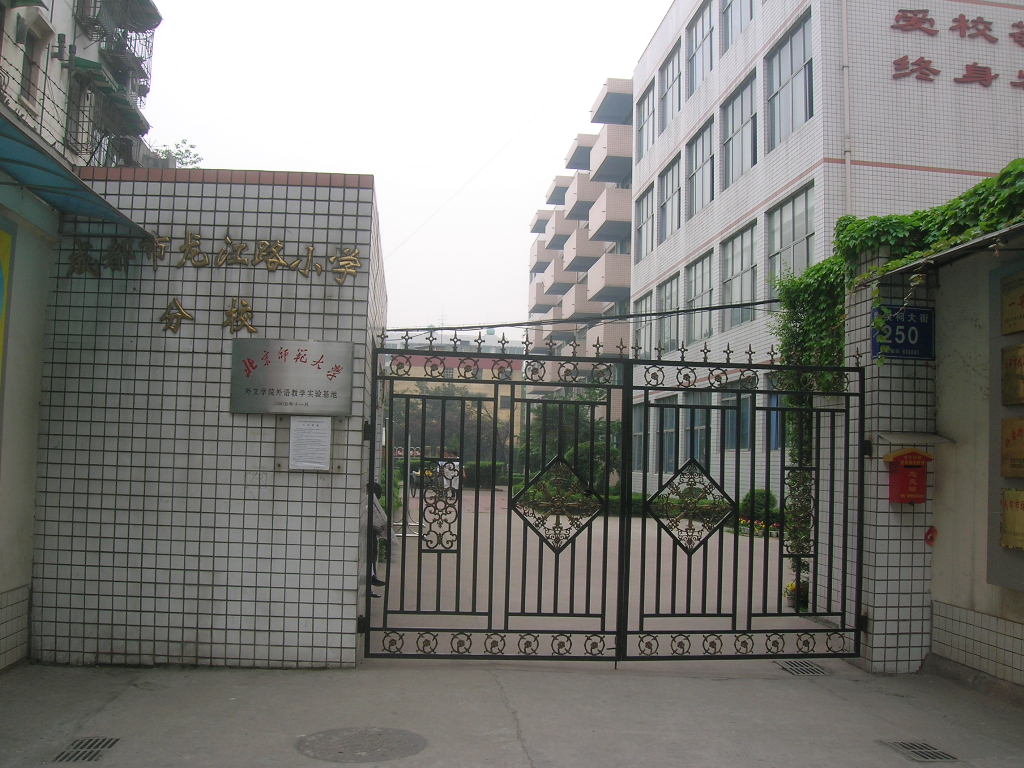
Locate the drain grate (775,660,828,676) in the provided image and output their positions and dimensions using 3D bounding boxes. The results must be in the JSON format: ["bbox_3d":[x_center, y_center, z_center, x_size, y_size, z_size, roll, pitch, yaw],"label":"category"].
[{"bbox_3d":[2.110,2.079,7.322,0.251,0.030,0.442,2,-3,-4],"label":"drain grate"}]

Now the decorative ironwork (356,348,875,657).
[{"bbox_3d":[0.824,0.835,7.236,3.628,2.291,0.080,2,-3,-6],"label":"decorative ironwork"}]

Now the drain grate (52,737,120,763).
[{"bbox_3d":[-2.133,1.858,5.072,0.231,0.030,0.402,2,-3,-6],"label":"drain grate"}]

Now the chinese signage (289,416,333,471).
[{"bbox_3d":[-1.387,0.411,6.915,0.281,0.370,0.015,2,-3,-3],"label":"chinese signage"}]

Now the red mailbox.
[{"bbox_3d":[2.872,0.666,7.289,0.317,0.402,0.151,2,-3,-6],"label":"red mailbox"}]

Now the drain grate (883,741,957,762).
[{"bbox_3d":[2.167,1.964,5.356,0.236,0.030,0.402,2,-3,-7],"label":"drain grate"}]

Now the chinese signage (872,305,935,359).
[{"bbox_3d":[2.895,-0.375,7.408,0.523,0.402,0.030,2,-3,-6],"label":"chinese signage"}]

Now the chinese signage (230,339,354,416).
[{"bbox_3d":[-1.518,-0.044,6.925,0.844,0.512,0.035,2,-3,-3],"label":"chinese signage"}]

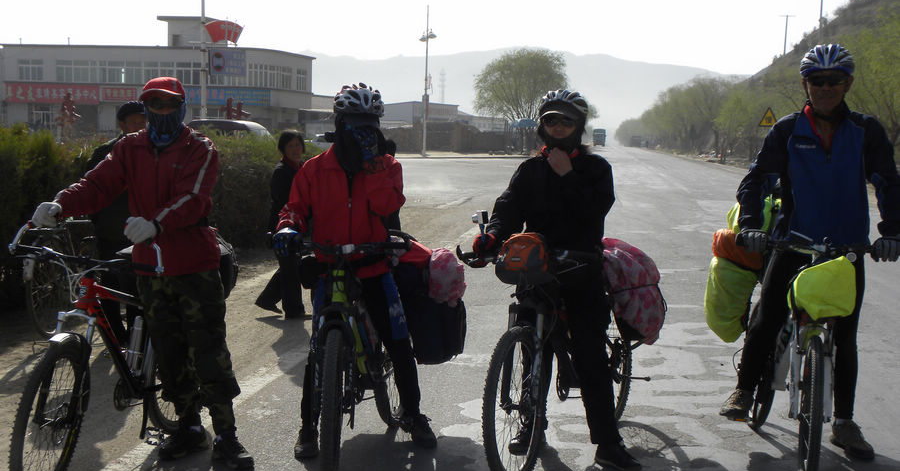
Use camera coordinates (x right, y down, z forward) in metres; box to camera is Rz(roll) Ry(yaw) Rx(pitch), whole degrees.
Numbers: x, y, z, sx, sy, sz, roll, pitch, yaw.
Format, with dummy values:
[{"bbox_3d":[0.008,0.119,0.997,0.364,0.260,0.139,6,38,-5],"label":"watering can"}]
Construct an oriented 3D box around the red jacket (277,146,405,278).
[{"bbox_3d":[-0.476,-0.101,4.680,0.530,0.570,0.400,0,5,1],"label":"red jacket"}]

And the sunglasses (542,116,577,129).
[{"bbox_3d":[0.470,-0.485,4.580,0.147,0.047,0.125,2,5,14],"label":"sunglasses"}]

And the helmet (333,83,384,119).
[{"bbox_3d":[-0.399,-0.589,4.650,0.215,0.160,0.275,-1,5,-14],"label":"helmet"}]

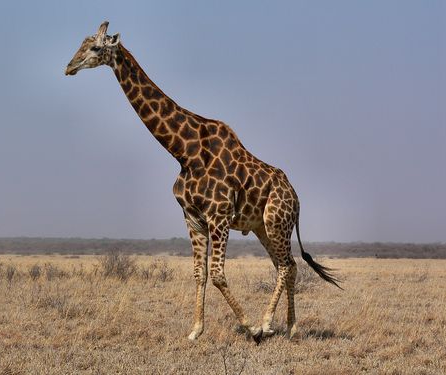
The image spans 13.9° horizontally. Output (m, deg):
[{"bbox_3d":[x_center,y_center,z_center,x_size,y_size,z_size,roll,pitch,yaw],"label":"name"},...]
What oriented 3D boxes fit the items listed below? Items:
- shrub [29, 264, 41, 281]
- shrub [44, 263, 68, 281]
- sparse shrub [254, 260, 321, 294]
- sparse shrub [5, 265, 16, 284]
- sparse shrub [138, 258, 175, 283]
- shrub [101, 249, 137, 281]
[{"bbox_3d":[-6.746,3.058,66.000,0.432,0.576,0.432,0,-2,0],"label":"shrub"},{"bbox_3d":[-6.026,3.022,66.000,0.863,0.648,0.863,0,-2,0],"label":"shrub"},{"bbox_3d":[1.758,2.453,50.000,1.853,0.927,1.700,0,-2,0],"label":"sparse shrub"},{"bbox_3d":[-6.835,2.798,59.000,0.322,0.643,0.322,0,-2,0],"label":"sparse shrub"},{"bbox_3d":[-2.320,2.896,64.000,1.326,0.837,1.326,0,-2,0],"label":"sparse shrub"},{"bbox_3d":[-3.780,2.812,67.000,1.315,1.169,1.315,0,-2,0],"label":"shrub"}]

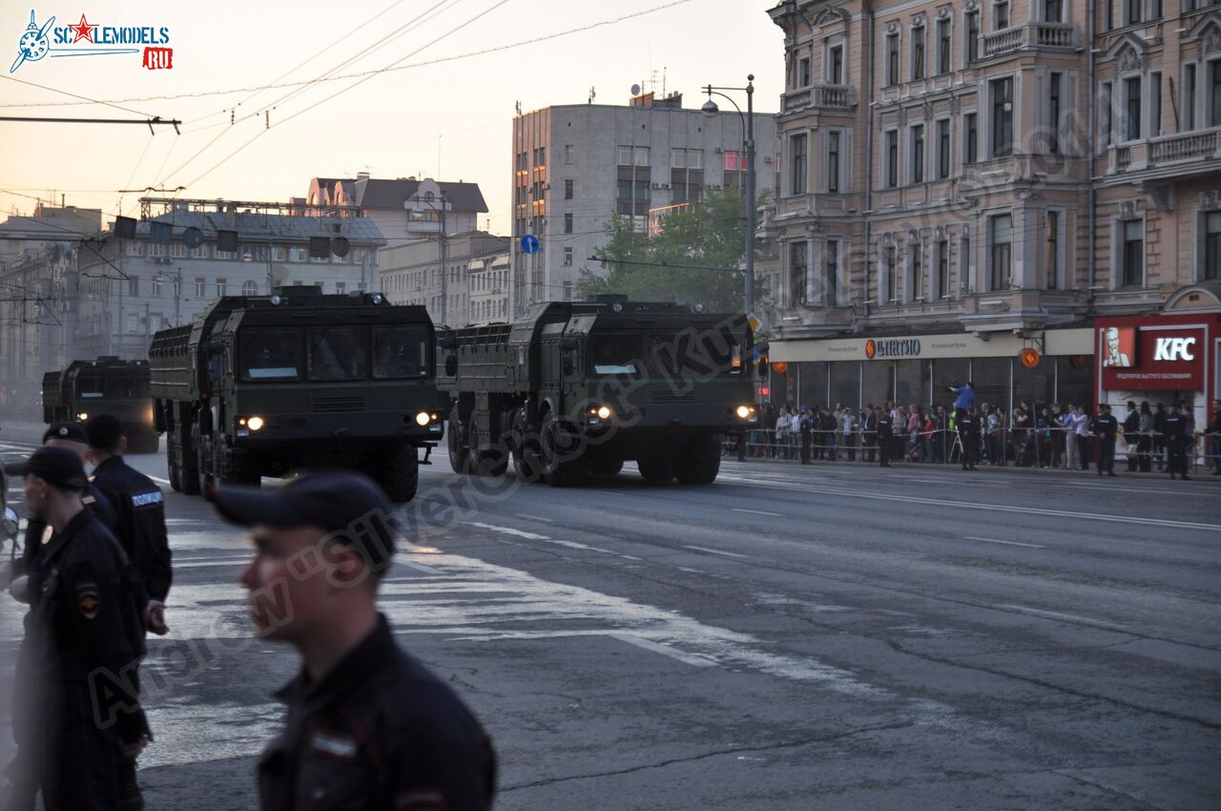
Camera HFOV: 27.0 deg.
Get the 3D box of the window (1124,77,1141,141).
[{"bbox_3d":[15.499,-8.658,74.968,0.250,2.050,0.980,1,0,-19],"label":"window"}]

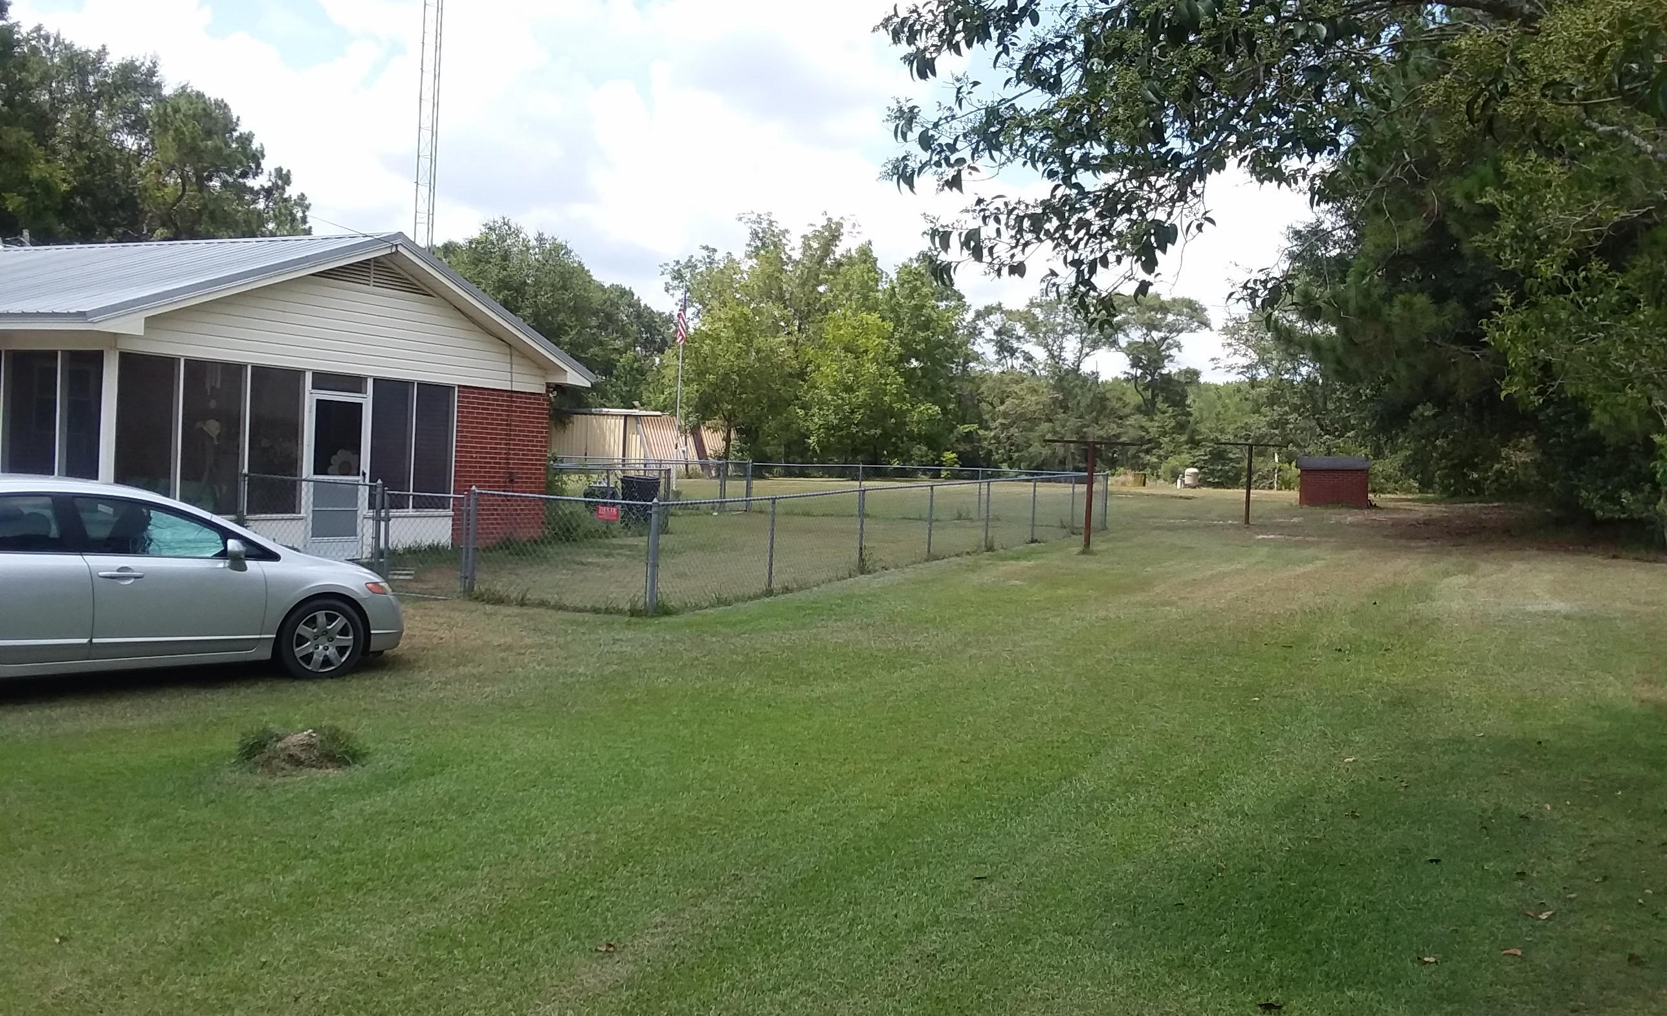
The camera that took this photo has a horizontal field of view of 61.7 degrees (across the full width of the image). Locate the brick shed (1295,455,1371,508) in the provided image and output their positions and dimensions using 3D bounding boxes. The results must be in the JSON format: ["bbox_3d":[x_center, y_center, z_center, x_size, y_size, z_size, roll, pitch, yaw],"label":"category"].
[{"bbox_3d":[17.859,-0.854,50.000,2.450,1.870,2.200,4,2,25],"label":"brick shed"}]

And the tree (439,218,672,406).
[{"bbox_3d":[-12.749,-7.272,62.000,11.000,11.000,10.500,2,2,-21],"label":"tree"}]

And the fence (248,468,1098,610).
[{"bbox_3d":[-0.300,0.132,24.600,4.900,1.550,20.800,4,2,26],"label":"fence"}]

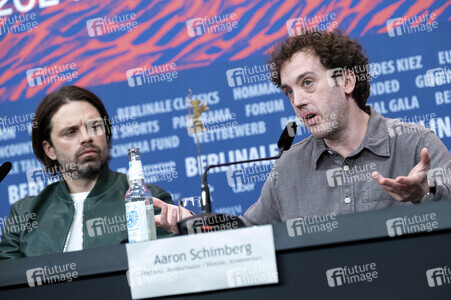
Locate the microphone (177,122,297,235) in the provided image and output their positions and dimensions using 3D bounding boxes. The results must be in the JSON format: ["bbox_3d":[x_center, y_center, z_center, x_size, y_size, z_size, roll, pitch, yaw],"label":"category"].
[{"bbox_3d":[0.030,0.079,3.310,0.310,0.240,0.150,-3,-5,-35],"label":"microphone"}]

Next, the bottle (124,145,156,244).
[{"bbox_3d":[-0.190,0.111,3.200,0.061,0.230,0.061,-6,-4,0],"label":"bottle"}]

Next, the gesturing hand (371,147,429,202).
[{"bbox_3d":[0.418,0.063,3.450,0.150,0.125,0.100,-3,-5,-35],"label":"gesturing hand"}]

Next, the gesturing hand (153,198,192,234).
[{"bbox_3d":[-0.131,0.161,3.470,0.130,0.092,0.090,-3,-5,-37],"label":"gesturing hand"}]

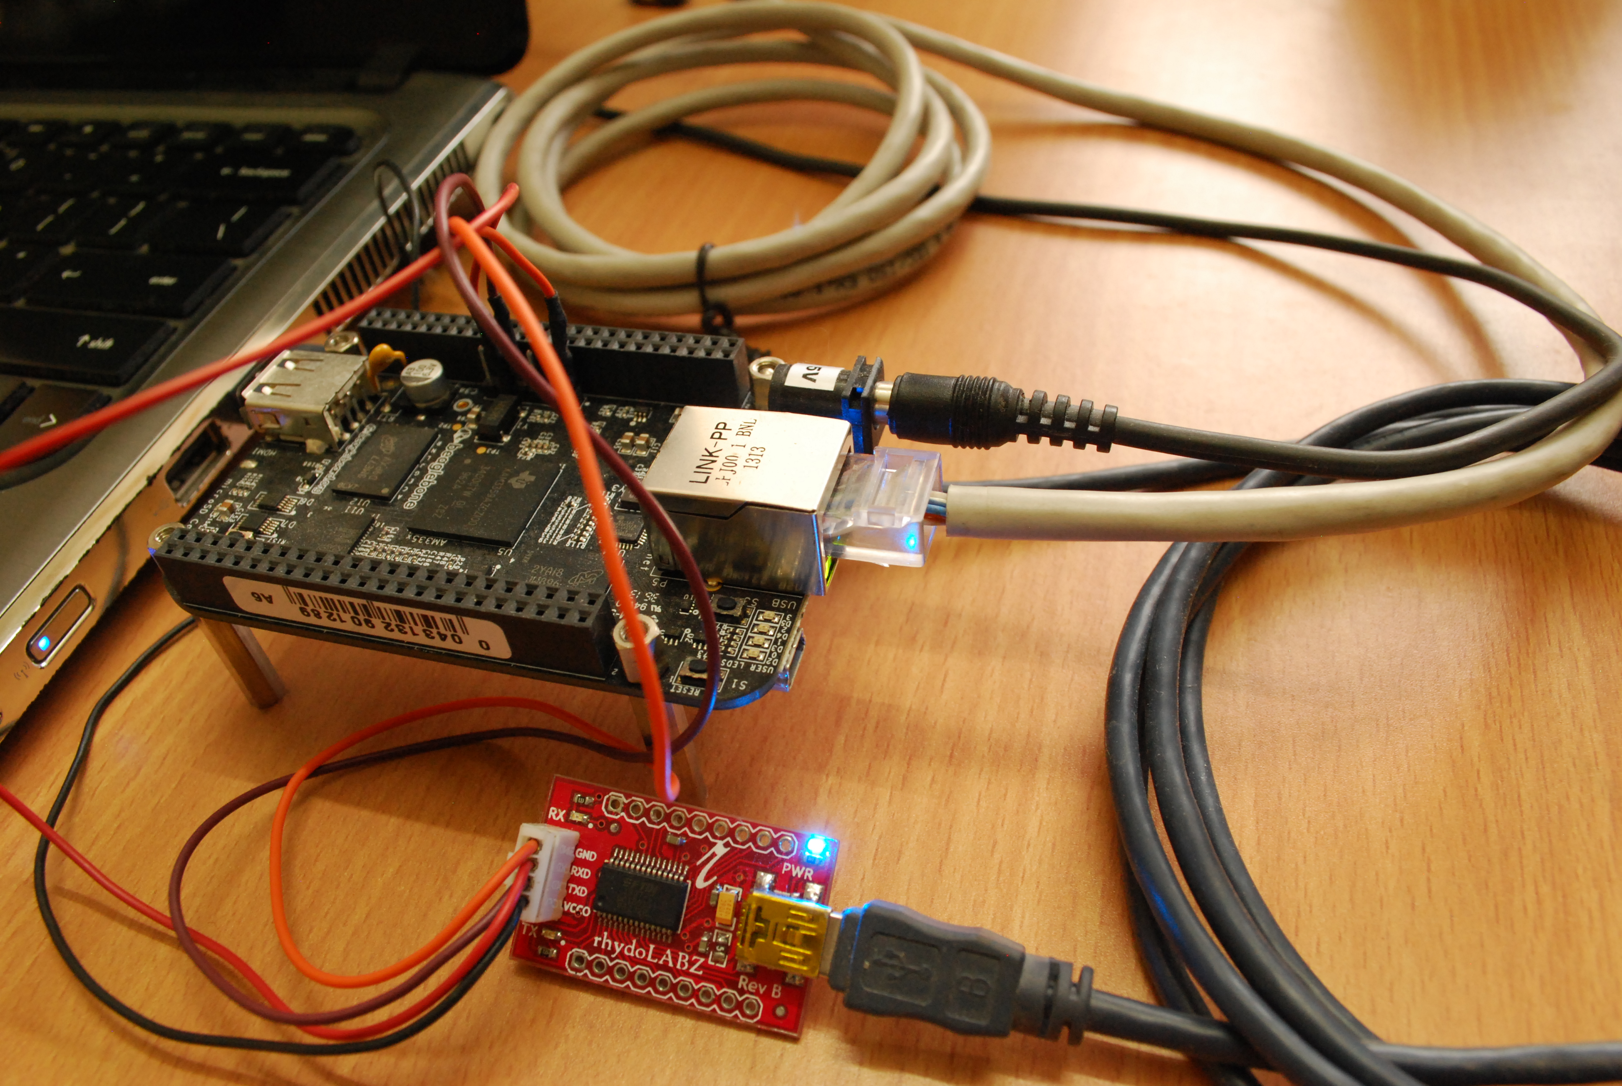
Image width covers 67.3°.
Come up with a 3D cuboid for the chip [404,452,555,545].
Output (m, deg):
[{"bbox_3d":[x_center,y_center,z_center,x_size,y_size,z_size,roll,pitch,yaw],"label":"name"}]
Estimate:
[{"bbox_3d":[-0.043,-0.006,0.161,0.015,0.001,0.015,8,47,16],"label":"chip"}]

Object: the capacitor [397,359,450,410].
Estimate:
[{"bbox_3d":[-0.055,-0.023,0.176,0.006,0.005,0.006,8,47,16],"label":"capacitor"}]

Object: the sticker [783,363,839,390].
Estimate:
[{"bbox_3d":[0.001,-0.022,0.156,0.006,0.001,0.005,8,47,16],"label":"sticker"}]

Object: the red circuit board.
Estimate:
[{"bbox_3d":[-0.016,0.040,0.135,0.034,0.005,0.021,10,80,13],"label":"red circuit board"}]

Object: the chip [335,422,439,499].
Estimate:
[{"bbox_3d":[-0.058,-0.011,0.168,0.009,0.001,0.014,8,47,16],"label":"chip"}]

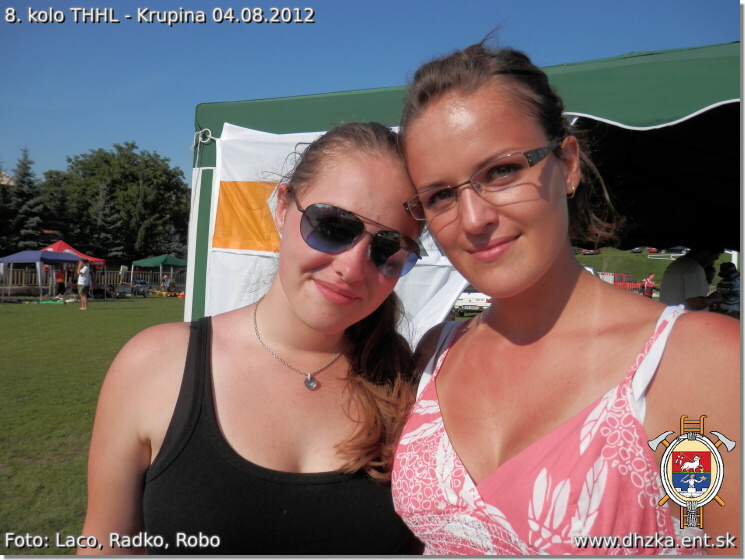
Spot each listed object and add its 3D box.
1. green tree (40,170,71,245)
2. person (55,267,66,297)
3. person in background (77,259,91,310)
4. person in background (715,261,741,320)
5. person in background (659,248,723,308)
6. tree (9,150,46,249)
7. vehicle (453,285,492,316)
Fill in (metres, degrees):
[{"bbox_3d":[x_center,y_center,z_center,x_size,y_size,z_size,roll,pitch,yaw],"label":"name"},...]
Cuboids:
[{"bbox_3d":[-21.200,-3.350,36.000,2.900,7.900,2.900,1,1,0],"label":"green tree"},{"bbox_3d":[-15.950,0.090,27.500,0.500,1.550,0.420,0,1,-37],"label":"person"},{"bbox_3d":[-10.040,0.180,18.700,0.470,1.760,0.500,1,1,0],"label":"person in background"},{"bbox_3d":[4.000,0.640,6.000,0.420,1.620,0.500,1,1,6],"label":"person in background"},{"bbox_3d":[2.670,0.570,4.600,0.550,1.760,0.520,0,1,-18],"label":"person in background"},{"bbox_3d":[-21.850,-3.900,34.000,3.000,9.000,3.000,1,1,0],"label":"tree"},{"bbox_3d":[3.680,0.560,19.900,1.640,1.400,3.850,1,1,13],"label":"vehicle"}]

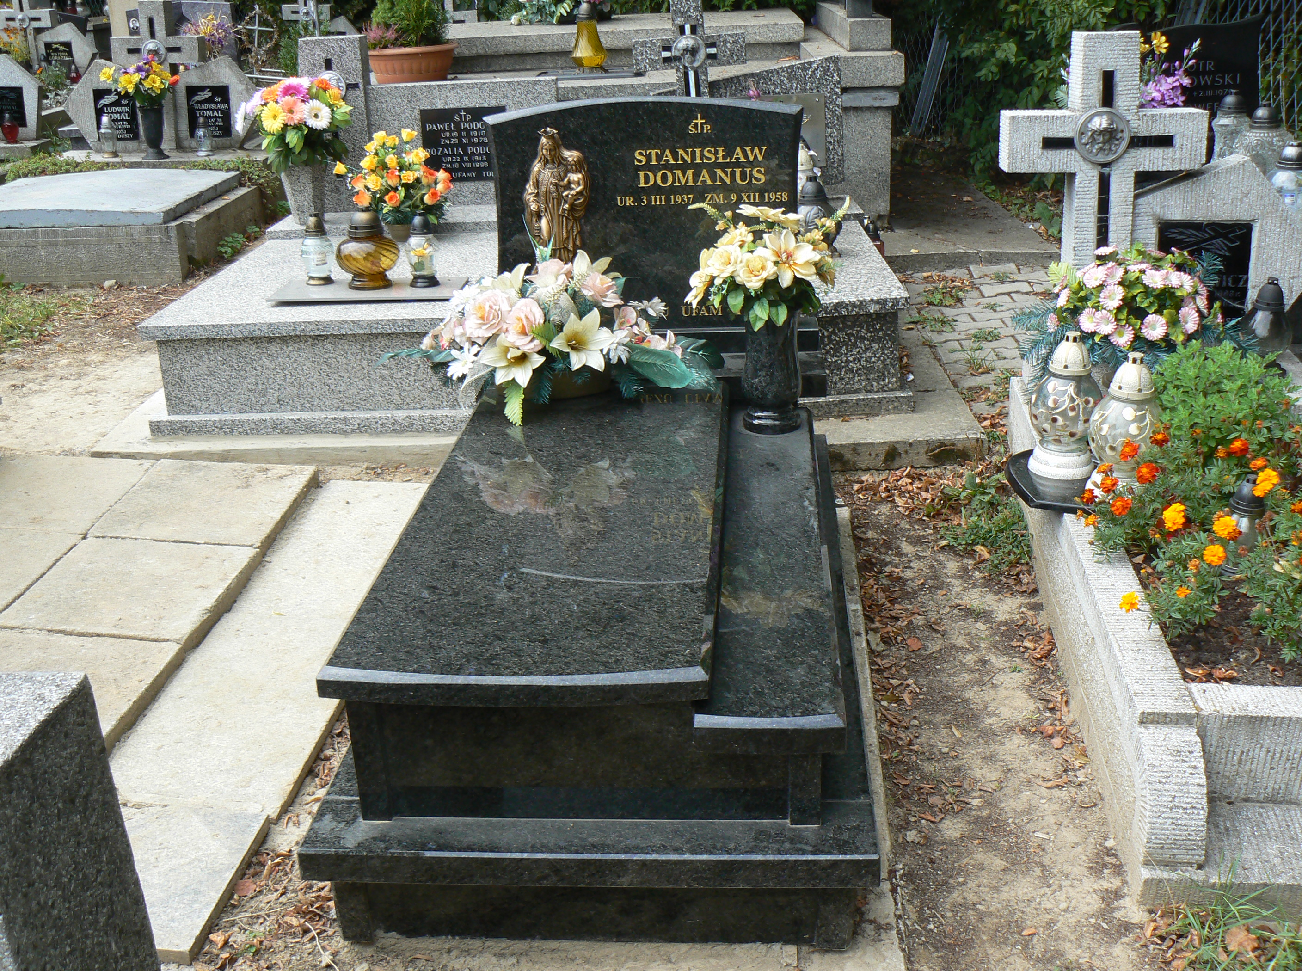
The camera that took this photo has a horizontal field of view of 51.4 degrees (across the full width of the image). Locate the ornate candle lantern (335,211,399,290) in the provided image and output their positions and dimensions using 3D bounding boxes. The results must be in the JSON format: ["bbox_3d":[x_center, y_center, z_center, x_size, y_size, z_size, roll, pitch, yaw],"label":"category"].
[{"bbox_3d":[-1.012,-0.845,4.831,0.227,0.269,0.227,-2,22,2],"label":"ornate candle lantern"}]

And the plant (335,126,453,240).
[{"bbox_3d":[-1.079,-1.279,5.646,0.493,0.411,0.397,-2,22,2],"label":"plant"}]

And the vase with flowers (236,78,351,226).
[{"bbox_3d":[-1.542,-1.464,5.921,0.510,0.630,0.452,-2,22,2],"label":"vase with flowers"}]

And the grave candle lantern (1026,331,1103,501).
[{"bbox_3d":[0.950,-0.190,3.101,0.168,0.322,0.168,-1,22,5],"label":"grave candle lantern"}]

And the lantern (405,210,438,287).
[{"bbox_3d":[-0.814,-0.842,4.804,0.118,0.264,0.115,-2,22,2],"label":"lantern"}]

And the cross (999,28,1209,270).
[{"bbox_3d":[1.251,-0.827,3.784,0.526,0.831,0.131,-1,22,5],"label":"cross"}]

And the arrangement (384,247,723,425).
[{"bbox_3d":[-0.238,-0.401,3.451,0.815,0.383,0.456,-1,22,5],"label":"arrangement"}]

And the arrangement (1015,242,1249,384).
[{"bbox_3d":[1.255,-0.449,3.566,0.582,0.330,0.427,-1,22,5],"label":"arrangement"}]

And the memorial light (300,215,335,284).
[{"bbox_3d":[-1.149,-0.812,4.665,0.110,0.222,0.110,-1,22,5],"label":"memorial light"}]

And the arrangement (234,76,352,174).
[{"bbox_3d":[-1.548,-1.556,5.870,0.510,0.418,0.452,-2,22,2],"label":"arrangement"}]

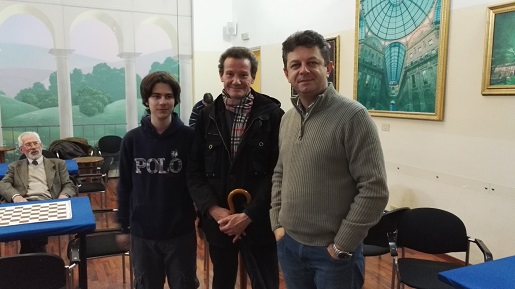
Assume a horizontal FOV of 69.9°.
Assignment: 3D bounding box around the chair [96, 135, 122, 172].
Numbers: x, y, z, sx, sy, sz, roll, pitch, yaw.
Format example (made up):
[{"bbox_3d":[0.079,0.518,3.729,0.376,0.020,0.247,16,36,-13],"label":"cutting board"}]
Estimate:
[{"bbox_3d":[-2.480,0.305,6.320,0.580,0.840,0.560,-4,8,-27],"label":"chair"}]

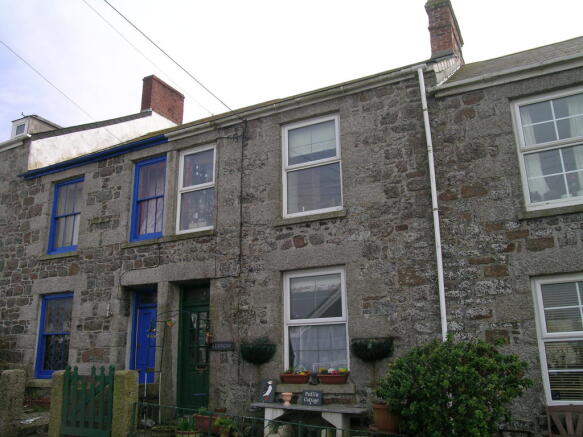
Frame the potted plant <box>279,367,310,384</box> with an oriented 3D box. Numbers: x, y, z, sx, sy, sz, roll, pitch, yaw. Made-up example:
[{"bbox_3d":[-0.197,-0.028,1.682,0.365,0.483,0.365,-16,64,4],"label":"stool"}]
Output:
[{"bbox_3d":[0.083,2.432,8.101,0.488,0.247,0.180,-9,-17,27],"label":"potted plant"}]

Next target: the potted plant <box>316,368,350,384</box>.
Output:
[{"bbox_3d":[0.651,2.354,7.806,0.488,0.225,0.180,-9,-17,27],"label":"potted plant"}]

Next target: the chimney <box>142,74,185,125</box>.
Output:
[{"bbox_3d":[-4.207,-3.820,17.227,0.410,1.150,1.580,-9,-17,25],"label":"chimney"}]

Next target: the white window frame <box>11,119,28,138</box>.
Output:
[{"bbox_3d":[-6.802,-2.272,13.116,0.630,0.470,0.090,-9,-17,25],"label":"white window frame"}]

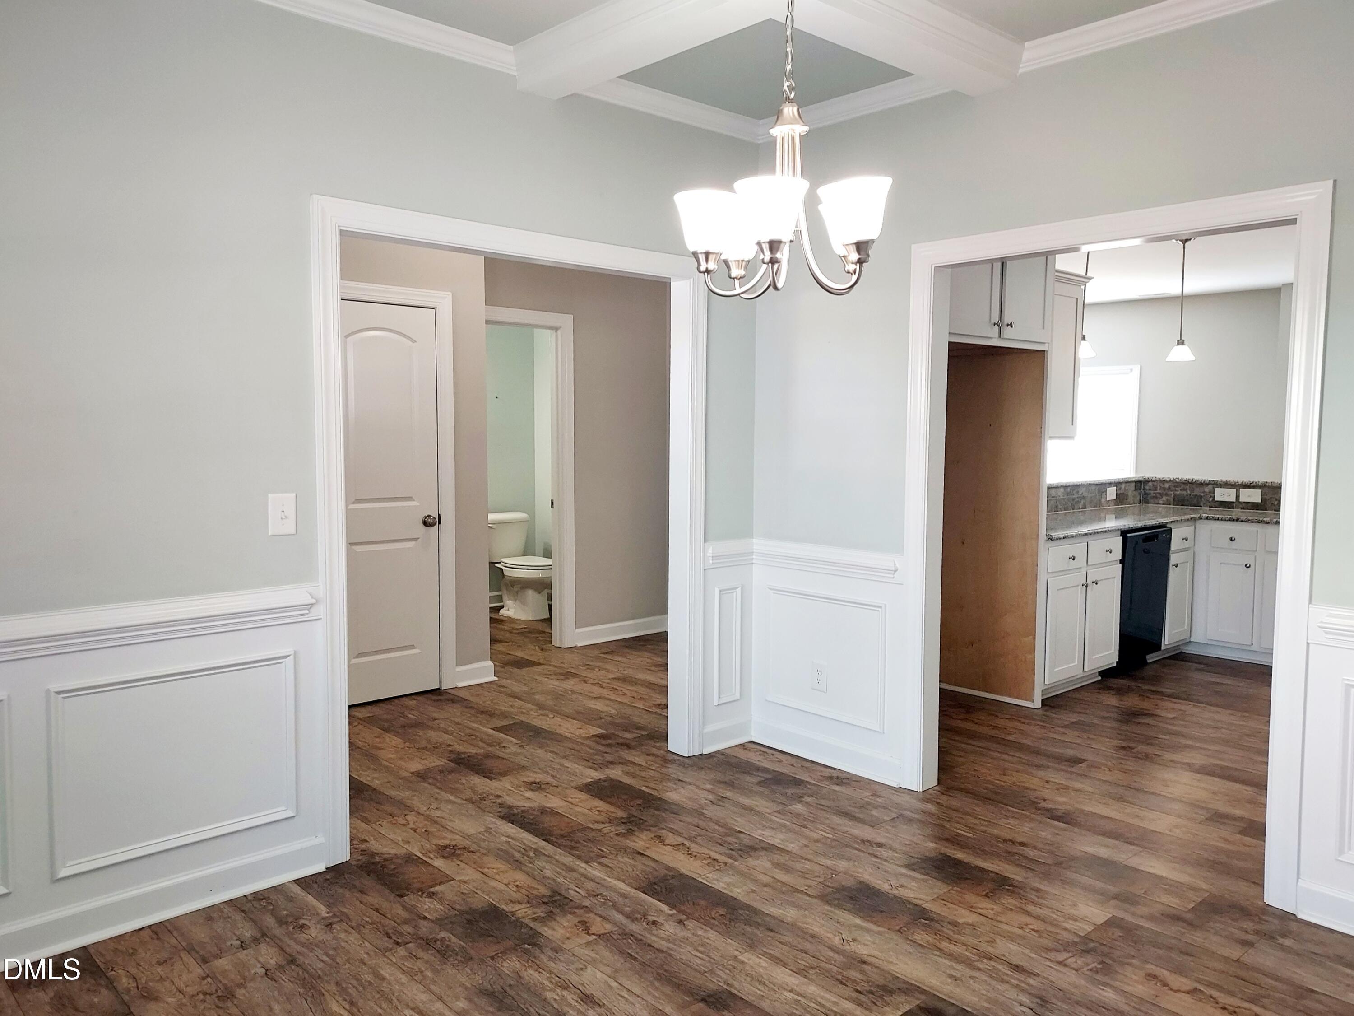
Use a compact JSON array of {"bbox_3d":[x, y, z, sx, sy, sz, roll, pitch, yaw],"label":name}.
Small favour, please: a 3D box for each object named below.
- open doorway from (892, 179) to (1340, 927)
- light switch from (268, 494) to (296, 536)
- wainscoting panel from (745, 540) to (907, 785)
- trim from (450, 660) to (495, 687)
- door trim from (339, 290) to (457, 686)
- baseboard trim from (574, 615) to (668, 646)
[{"bbox_3d":[1.388,0.099,3.195,0.121,2.095,1.352,-4,6,-42],"label":"open doorway"},{"bbox_3d":[-1.195,0.021,2.850,0.081,0.125,0.014,-4,6,-42],"label":"light switch"},{"bbox_3d":[0.608,0.624,3.997,0.039,0.918,0.818,-4,6,-42],"label":"wainscoting panel"},{"bbox_3d":[-1.128,0.920,5.259,0.254,0.120,0.025,-4,6,-42],"label":"trim"},{"bbox_3d":[-1.511,-0.062,4.835,0.791,2.139,0.039,-4,6,-42],"label":"door trim"},{"bbox_3d":[-0.369,0.838,6.433,0.778,0.115,0.025,-4,6,-42],"label":"baseboard trim"}]

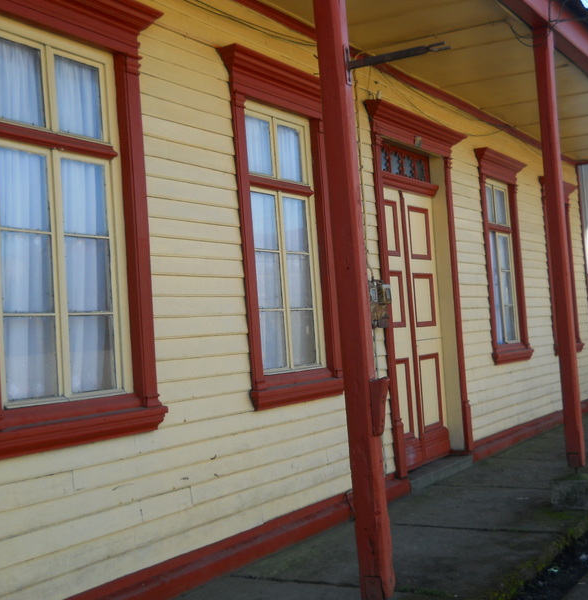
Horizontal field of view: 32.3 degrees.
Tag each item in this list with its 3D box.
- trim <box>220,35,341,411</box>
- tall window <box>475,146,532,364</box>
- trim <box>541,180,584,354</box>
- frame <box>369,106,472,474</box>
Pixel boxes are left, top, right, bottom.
[{"bbox_3d":[-0.026,-0.429,6.656,0.182,2.208,1.424,-5,-2,29],"label":"trim"},{"bbox_3d":[2.259,-0.432,10.796,0.182,2.198,1.440,-5,-2,29],"label":"tall window"},{"bbox_3d":[3.451,-0.420,12.952,0.182,2.179,1.408,-5,-2,29],"label":"trim"},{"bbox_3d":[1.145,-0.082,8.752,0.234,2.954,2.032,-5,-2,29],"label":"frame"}]

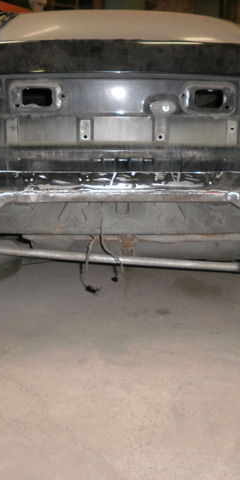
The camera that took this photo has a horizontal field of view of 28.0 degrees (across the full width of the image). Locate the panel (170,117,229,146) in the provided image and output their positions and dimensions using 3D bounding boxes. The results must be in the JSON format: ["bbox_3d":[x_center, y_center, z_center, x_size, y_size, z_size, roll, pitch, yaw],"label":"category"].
[{"bbox_3d":[0.236,-0.326,1.439,0.181,0.086,0.020,0,16,-1],"label":"panel"}]

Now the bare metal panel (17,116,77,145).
[{"bbox_3d":[-0.218,-0.325,1.434,0.179,0.085,0.020,0,16,-1],"label":"bare metal panel"}]

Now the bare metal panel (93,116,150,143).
[{"bbox_3d":[0.011,-0.329,1.435,0.173,0.077,0.020,0,16,-1],"label":"bare metal panel"}]

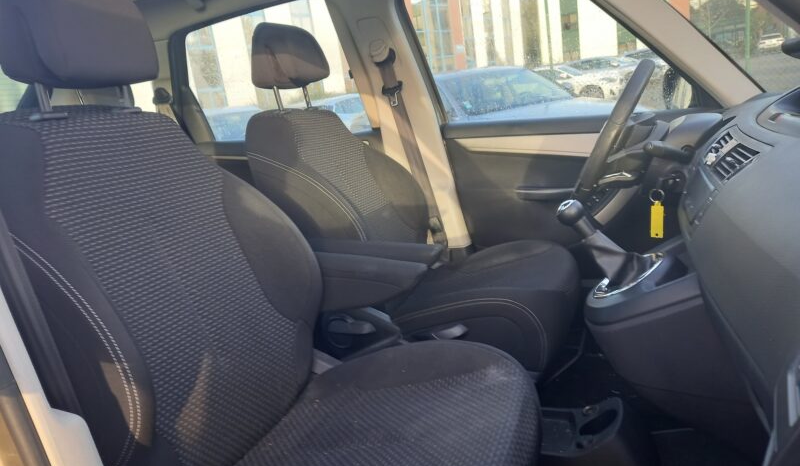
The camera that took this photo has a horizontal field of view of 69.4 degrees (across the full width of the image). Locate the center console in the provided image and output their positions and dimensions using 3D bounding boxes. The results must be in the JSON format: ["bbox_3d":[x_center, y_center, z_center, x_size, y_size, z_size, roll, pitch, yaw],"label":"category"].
[{"bbox_3d":[0.489,0.145,1.117,0.340,0.470,0.250,-4,13,19],"label":"center console"}]

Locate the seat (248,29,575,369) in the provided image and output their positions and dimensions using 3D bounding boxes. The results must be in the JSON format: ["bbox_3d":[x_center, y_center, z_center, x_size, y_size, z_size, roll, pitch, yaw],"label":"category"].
[{"bbox_3d":[0.057,-0.120,1.619,0.840,0.990,0.530,-4,13,19],"label":"seat"}]

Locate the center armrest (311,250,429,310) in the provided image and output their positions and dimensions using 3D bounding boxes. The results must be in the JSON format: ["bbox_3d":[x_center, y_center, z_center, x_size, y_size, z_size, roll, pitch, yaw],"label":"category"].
[{"bbox_3d":[-0.080,0.092,1.182,0.330,0.125,0.085,-4,13,19],"label":"center armrest"}]

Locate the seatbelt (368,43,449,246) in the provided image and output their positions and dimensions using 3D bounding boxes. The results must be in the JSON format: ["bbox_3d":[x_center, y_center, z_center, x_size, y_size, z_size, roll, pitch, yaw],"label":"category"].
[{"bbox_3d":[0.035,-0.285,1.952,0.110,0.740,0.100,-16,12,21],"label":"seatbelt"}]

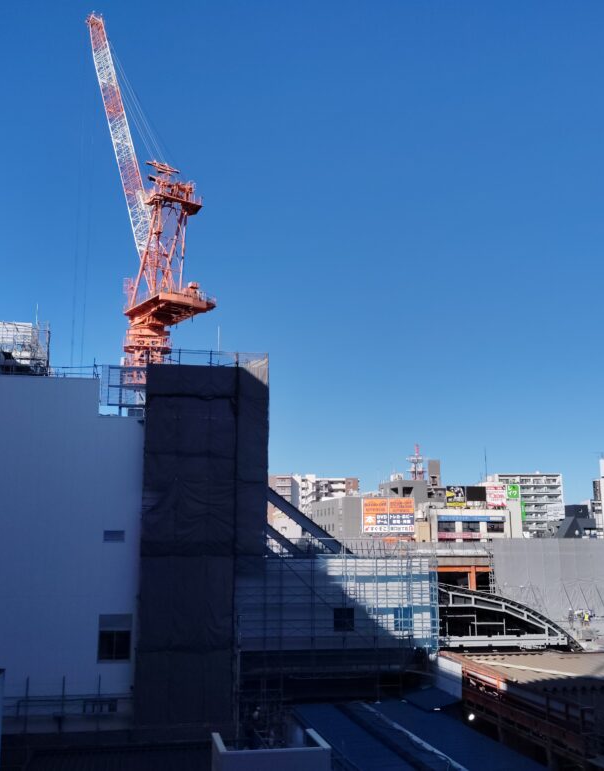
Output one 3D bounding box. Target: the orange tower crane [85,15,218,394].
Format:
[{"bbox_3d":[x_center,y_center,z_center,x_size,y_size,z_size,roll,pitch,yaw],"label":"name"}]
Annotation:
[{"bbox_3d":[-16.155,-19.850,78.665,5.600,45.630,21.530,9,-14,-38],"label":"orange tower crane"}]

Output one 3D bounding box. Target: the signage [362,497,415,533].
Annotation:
[{"bbox_3d":[15.316,22.915,146.289,9.120,6.030,0.500,1,-11,-7],"label":"signage"}]

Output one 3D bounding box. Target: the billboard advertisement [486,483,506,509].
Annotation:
[{"bbox_3d":[35.636,20.336,151.865,3.610,3.850,0.400,1,-11,-7],"label":"billboard advertisement"}]

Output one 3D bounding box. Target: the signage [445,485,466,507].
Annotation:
[{"bbox_3d":[28.283,20.407,151.851,3.660,3.820,0.400,1,-11,-7],"label":"signage"}]

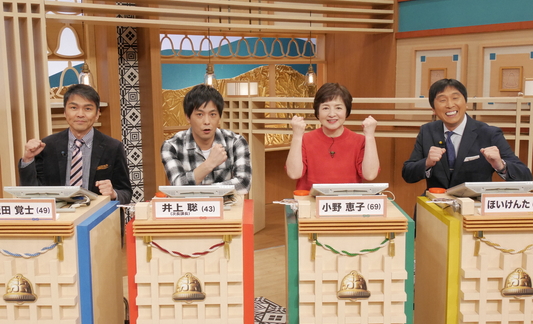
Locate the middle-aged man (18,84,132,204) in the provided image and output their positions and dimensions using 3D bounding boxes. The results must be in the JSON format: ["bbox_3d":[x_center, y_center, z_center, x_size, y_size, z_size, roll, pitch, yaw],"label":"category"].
[{"bbox_3d":[-0.989,0.261,3.339,0.590,1.300,0.750,-1,7,-4],"label":"middle-aged man"}]

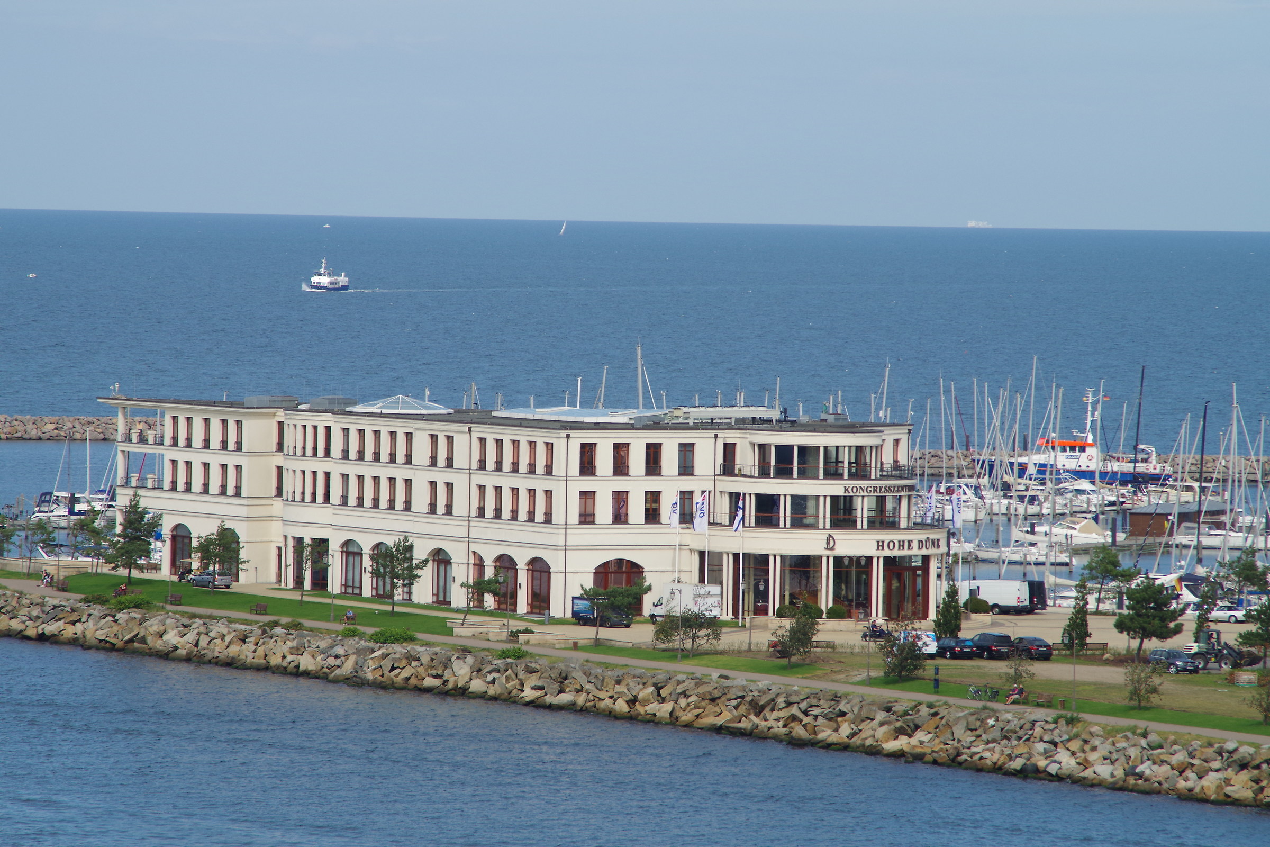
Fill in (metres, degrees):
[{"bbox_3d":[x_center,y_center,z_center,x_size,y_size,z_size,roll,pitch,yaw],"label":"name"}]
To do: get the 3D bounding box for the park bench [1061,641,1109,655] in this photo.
[{"bbox_3d":[32.564,16.379,519.128,3.750,0.850,0.650,1,2,-16],"label":"park bench"}]

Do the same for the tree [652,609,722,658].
[{"bbox_3d":[3.811,15.360,521.261,5.083,3.558,4.829,1,2,0],"label":"tree"}]

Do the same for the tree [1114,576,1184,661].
[{"bbox_3d":[37.946,14.483,525.590,5.126,6.261,4.870,1,2,0],"label":"tree"}]

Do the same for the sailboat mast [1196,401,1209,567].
[{"bbox_3d":[50.943,5.884,640.000,0.300,15.714,0.250,3,2,0],"label":"sailboat mast"}]

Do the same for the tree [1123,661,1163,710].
[{"bbox_3d":[32.938,16.996,462.470,2.580,3.190,2.580,1,2,0],"label":"tree"}]

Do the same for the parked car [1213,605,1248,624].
[{"bbox_3d":[46.089,15.020,562.215,4.300,1.360,1.720,1,2,-10],"label":"parked car"}]

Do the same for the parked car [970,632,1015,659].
[{"bbox_3d":[25.655,15.974,513.466,1.920,1.760,4.800,0,2,-18],"label":"parked car"}]

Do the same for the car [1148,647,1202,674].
[{"bbox_3d":[38.968,17.131,515.003,1.880,1.700,4.620,0,2,-29],"label":"car"}]

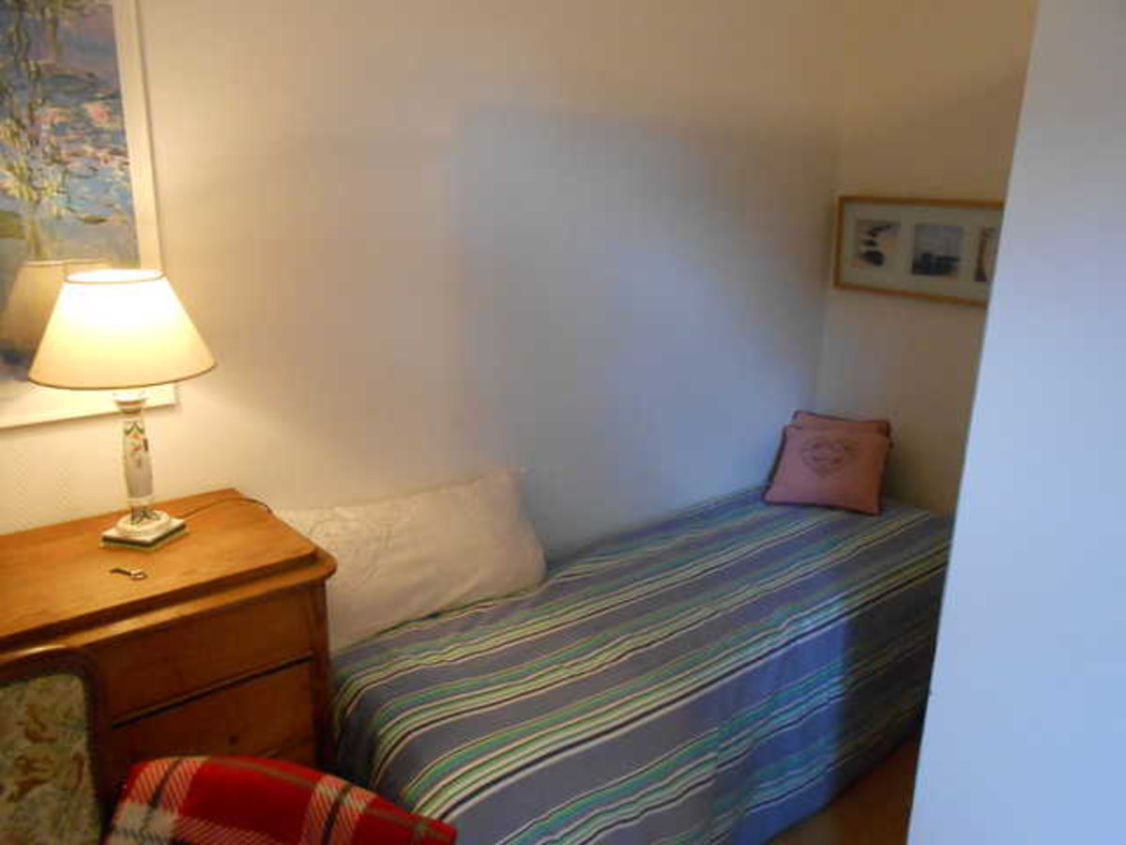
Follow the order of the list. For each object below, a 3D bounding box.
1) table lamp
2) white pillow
[{"bbox_3d":[-0.742,-0.023,1.451,0.283,0.470,0.283,4,16,11],"label":"table lamp"},{"bbox_3d":[-0.345,0.325,2.041,0.697,0.323,0.131,-11,7,-39],"label":"white pillow"}]

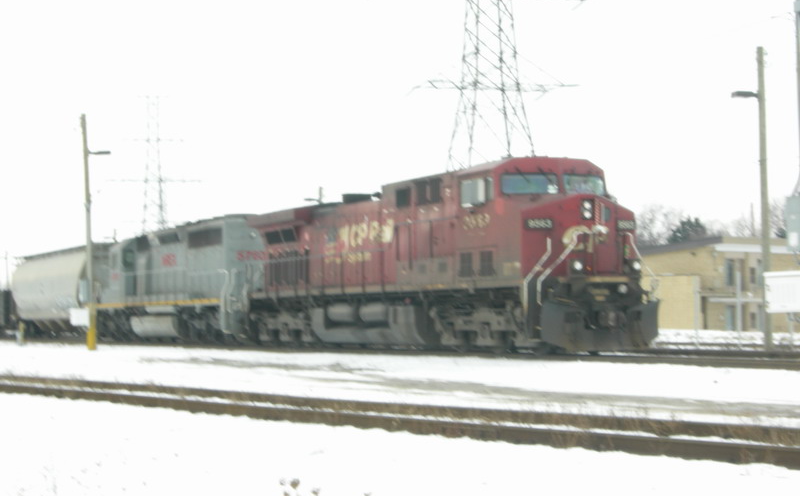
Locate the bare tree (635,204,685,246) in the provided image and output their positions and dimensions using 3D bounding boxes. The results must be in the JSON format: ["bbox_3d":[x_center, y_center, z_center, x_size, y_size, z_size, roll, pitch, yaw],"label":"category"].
[{"bbox_3d":[23.759,1.430,159.791,6.200,10.900,6.200,-1,-2,0],"label":"bare tree"}]

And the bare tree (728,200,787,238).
[{"bbox_3d":[33.084,1.161,159.787,5.800,11.100,5.800,-1,-2,0],"label":"bare tree"}]

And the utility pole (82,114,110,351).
[{"bbox_3d":[-10.330,-0.523,58.897,0.950,8.050,0.270,0,-2,-20],"label":"utility pole"}]

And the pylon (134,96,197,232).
[{"bbox_3d":[-38.913,-5.654,274.296,15.300,36.700,8.000,0,-2,-16],"label":"pylon"}]

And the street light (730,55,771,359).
[{"bbox_3d":[9.190,-1.292,45.217,1.020,8.000,0.260,0,-2,-20],"label":"street light"}]

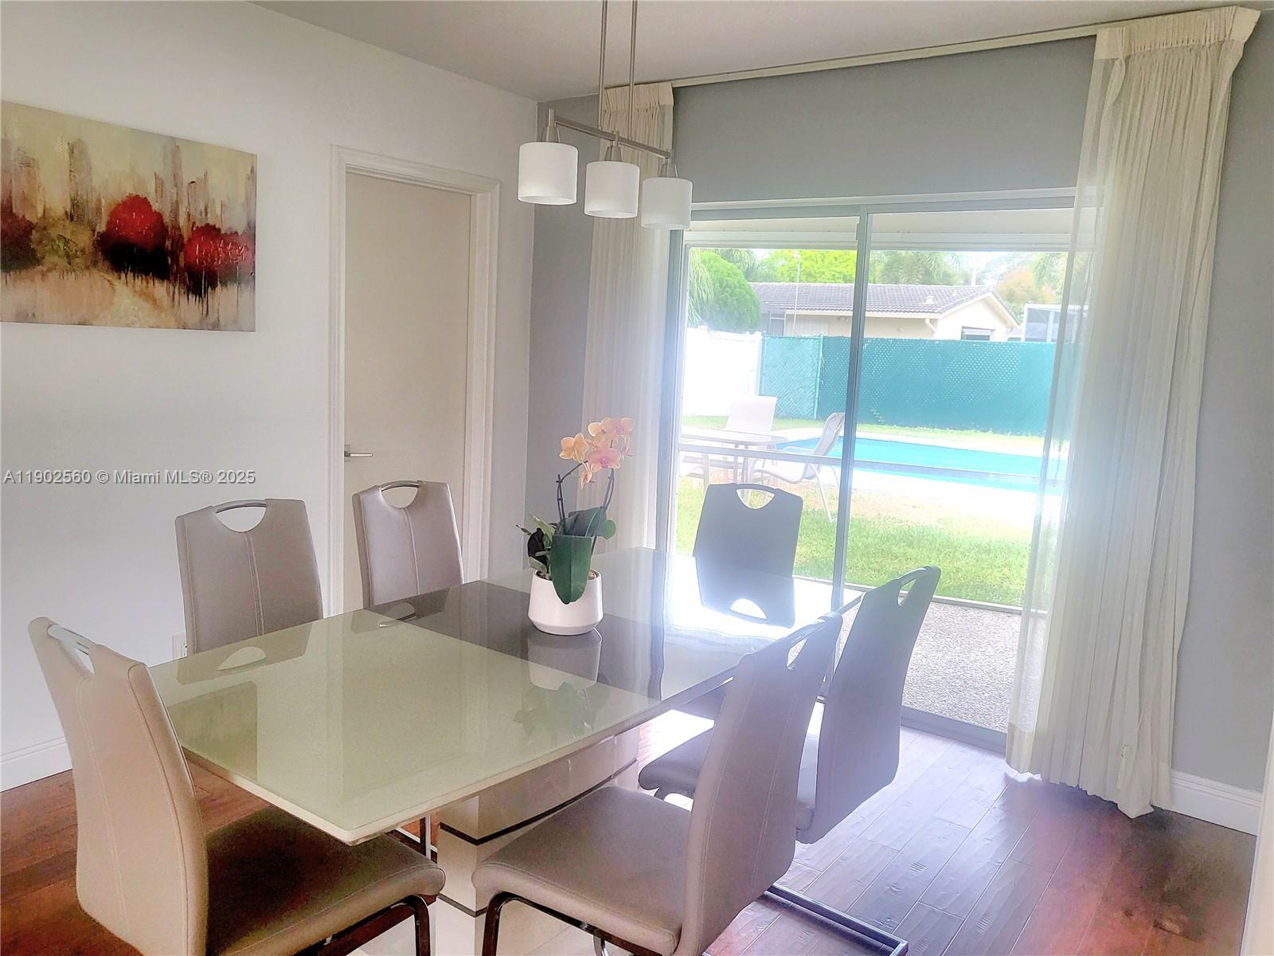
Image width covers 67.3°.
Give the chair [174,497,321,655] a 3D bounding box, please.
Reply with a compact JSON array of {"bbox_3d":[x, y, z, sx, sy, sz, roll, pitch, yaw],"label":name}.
[{"bbox_3d":[-0.841,0.588,2.401,0.580,0.975,0.430,9,10,35],"label":"chair"}]

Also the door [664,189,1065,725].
[{"bbox_3d":[0.816,-0.052,3.772,1.760,2.000,0.100,9,10,35],"label":"door"}]

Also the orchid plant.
[{"bbox_3d":[-0.142,0.079,2.267,0.250,0.430,0.210,2,9,-4],"label":"orchid plant"}]

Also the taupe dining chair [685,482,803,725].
[{"bbox_3d":[0.225,0.545,3.052,0.430,0.975,0.580,9,10,35],"label":"taupe dining chair"}]

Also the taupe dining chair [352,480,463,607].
[{"bbox_3d":[-0.541,0.537,2.844,0.580,0.975,0.430,9,10,35],"label":"taupe dining chair"}]

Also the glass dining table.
[{"bbox_3d":[-0.215,0.735,2.352,0.910,0.760,1.810,9,10,35],"label":"glass dining table"}]

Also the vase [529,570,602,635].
[{"bbox_3d":[-0.170,0.298,2.322,0.178,0.128,0.178,2,9,-4],"label":"vase"}]

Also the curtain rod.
[{"bbox_3d":[0.849,-1.508,3.460,2.360,0.040,0.070,9,10,35],"label":"curtain rod"}]

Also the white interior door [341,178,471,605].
[{"bbox_3d":[-1.031,-0.222,4.137,0.060,2.030,0.765,9,10,35],"label":"white interior door"}]

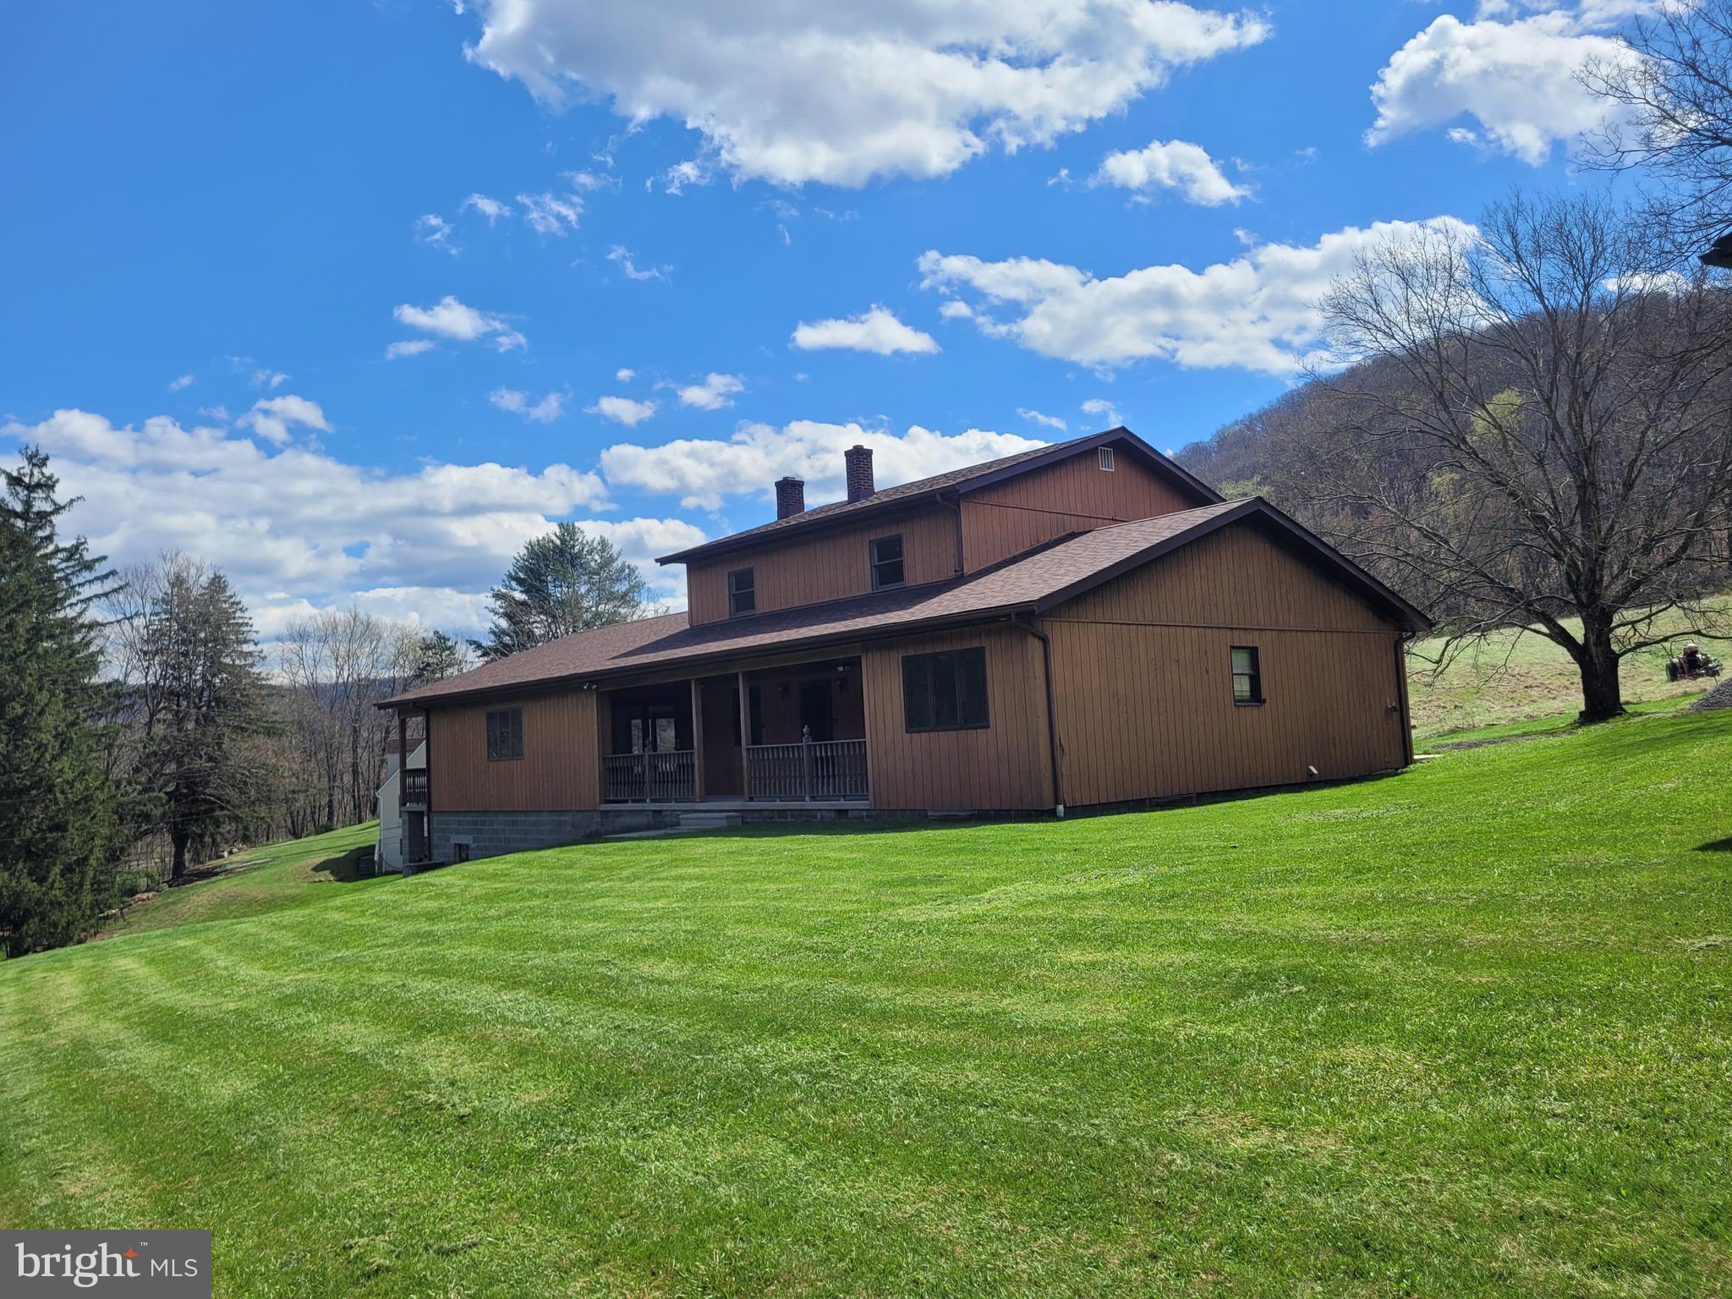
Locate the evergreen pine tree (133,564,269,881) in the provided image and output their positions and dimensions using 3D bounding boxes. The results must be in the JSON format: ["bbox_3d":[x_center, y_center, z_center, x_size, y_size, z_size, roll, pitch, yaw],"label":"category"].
[{"bbox_3d":[-26.284,2.830,51.533,5.500,12.800,5.500,-3,-4,0],"label":"evergreen pine tree"}]

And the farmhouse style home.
[{"bbox_3d":[-0.709,0.291,29.658,12.209,9.039,21.963,1,-6,-43],"label":"farmhouse style home"}]

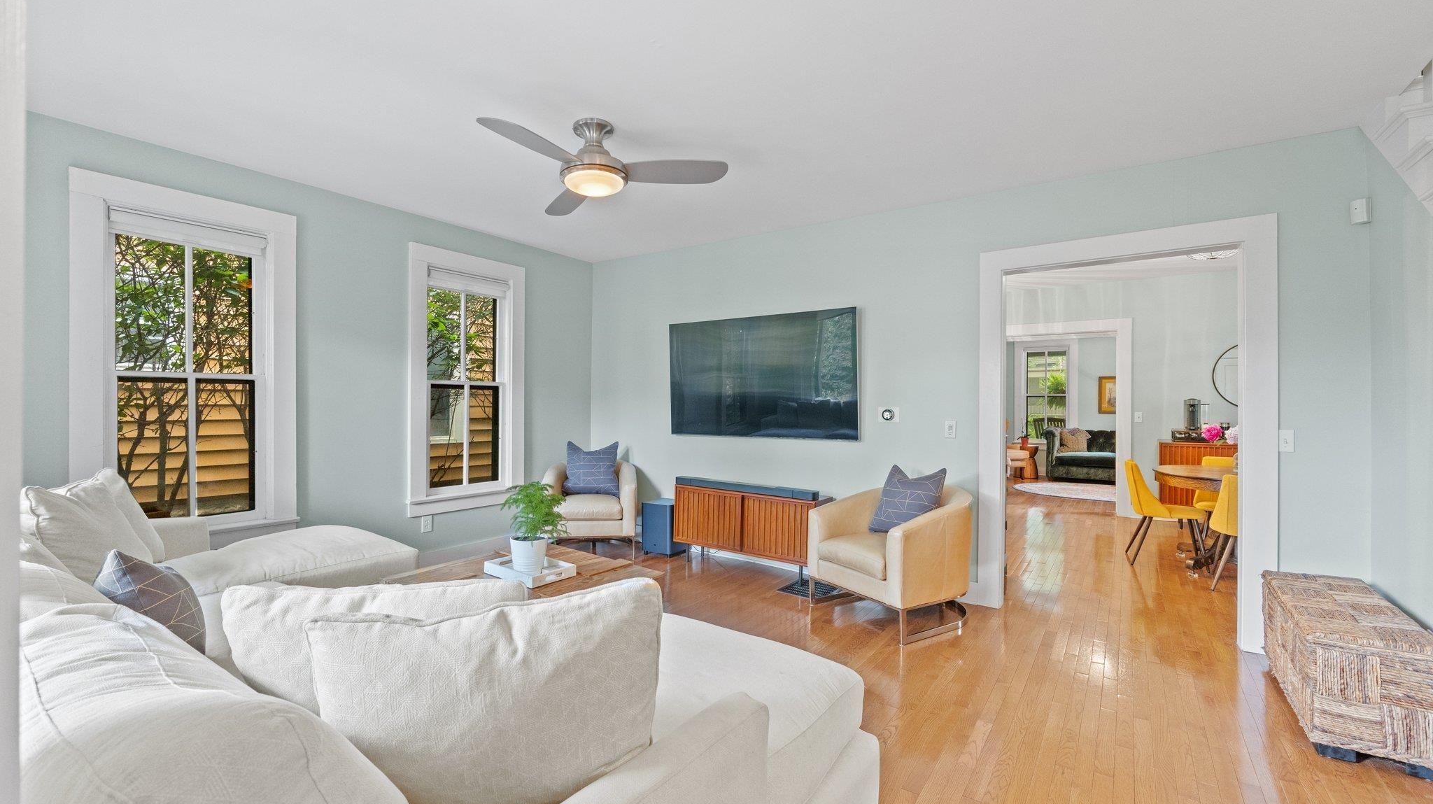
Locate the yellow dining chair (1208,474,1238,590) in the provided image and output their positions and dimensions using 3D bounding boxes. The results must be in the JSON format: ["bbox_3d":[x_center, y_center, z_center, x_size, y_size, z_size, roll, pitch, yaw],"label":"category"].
[{"bbox_3d":[3.881,0.917,4.328,0.490,0.830,0.550,0,0,35],"label":"yellow dining chair"}]

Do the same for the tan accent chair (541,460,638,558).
[{"bbox_3d":[-1.091,0.945,5.321,0.770,0.780,0.730,0,0,-5],"label":"tan accent chair"}]

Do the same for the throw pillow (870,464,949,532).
[{"bbox_3d":[1.184,0.632,3.714,0.150,0.460,0.450,31,-15,-27],"label":"throw pillow"}]

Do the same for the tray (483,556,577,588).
[{"bbox_3d":[-0.924,0.833,2.964,0.400,0.050,0.255,0,0,38],"label":"tray"}]

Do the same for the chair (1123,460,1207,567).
[{"bbox_3d":[3.763,0.906,5.000,0.560,0.850,0.500,0,0,32],"label":"chair"}]

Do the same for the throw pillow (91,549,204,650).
[{"bbox_3d":[-1.656,0.614,1.776,0.170,0.430,0.450,-23,11,-28],"label":"throw pillow"}]

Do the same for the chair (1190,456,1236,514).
[{"bbox_3d":[4.367,0.896,5.116,0.490,0.830,0.580,0,0,33],"label":"chair"}]

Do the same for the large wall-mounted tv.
[{"bbox_3d":[0.321,-0.200,4.785,1.680,0.955,0.050,0,2,33],"label":"large wall-mounted tv"}]

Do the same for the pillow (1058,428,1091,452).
[{"bbox_3d":[5.994,0.662,10.001,0.430,0.420,0.160,0,-15,22],"label":"pillow"}]

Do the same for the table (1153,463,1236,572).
[{"bbox_3d":[4.299,0.951,4.791,1.280,0.760,1.280,0,0,33],"label":"table"}]

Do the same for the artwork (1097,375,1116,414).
[{"bbox_3d":[6.927,-0.113,10.333,0.520,0.650,0.040,0,0,33],"label":"artwork"}]

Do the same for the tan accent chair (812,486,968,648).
[{"bbox_3d":[1.124,0.922,3.677,0.780,0.755,0.750,0,0,-31],"label":"tan accent chair"}]

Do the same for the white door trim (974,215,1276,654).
[{"bbox_3d":[2.357,0.179,3.563,1.440,2.310,0.140,0,0,33],"label":"white door trim"}]

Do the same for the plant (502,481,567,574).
[{"bbox_3d":[-0.904,0.618,2.976,0.310,0.460,0.300,0,0,0],"label":"plant"}]

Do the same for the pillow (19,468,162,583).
[{"bbox_3d":[-2.647,0.579,2.561,0.230,0.470,0.530,-22,10,-26],"label":"pillow"}]

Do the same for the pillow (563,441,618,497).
[{"bbox_3d":[-1.100,0.600,5.270,0.480,0.470,0.150,0,-14,-5],"label":"pillow"}]

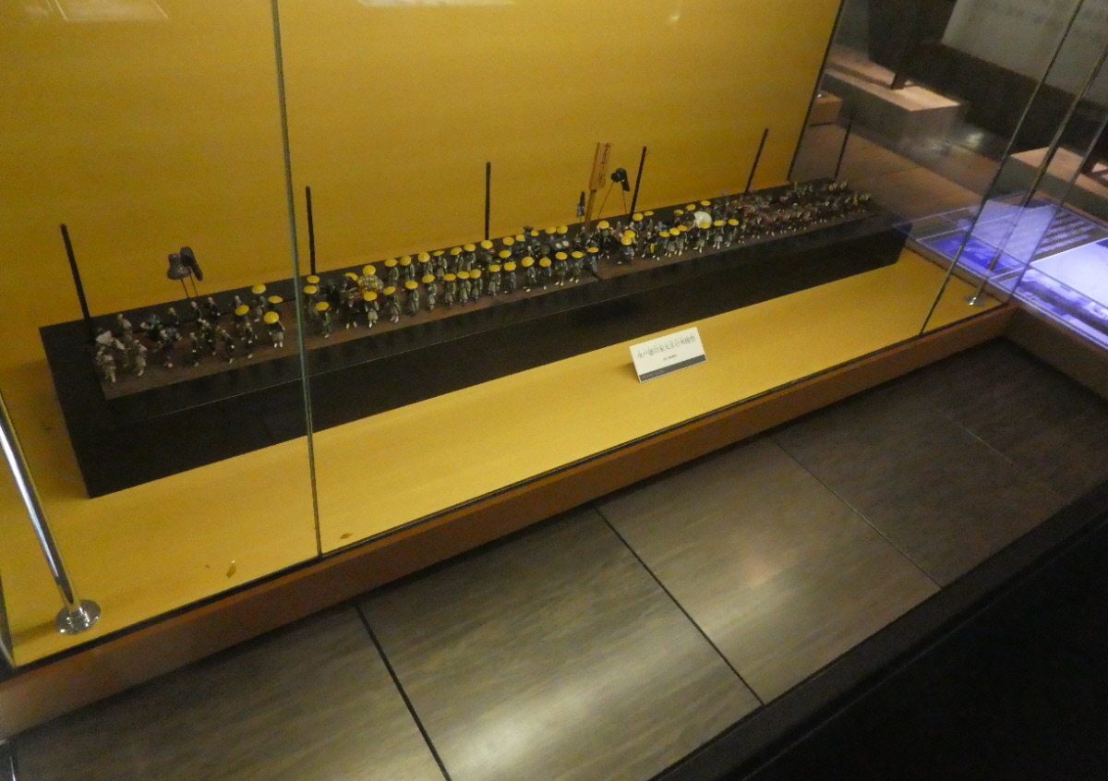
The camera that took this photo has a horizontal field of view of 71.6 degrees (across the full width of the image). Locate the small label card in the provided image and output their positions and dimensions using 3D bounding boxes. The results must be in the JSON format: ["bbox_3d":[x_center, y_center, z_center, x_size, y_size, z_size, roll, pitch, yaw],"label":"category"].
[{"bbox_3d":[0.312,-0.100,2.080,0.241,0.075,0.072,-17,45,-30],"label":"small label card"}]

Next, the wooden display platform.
[{"bbox_3d":[0.067,-0.296,2.213,2.584,0.158,0.390,-17,45,-30],"label":"wooden display platform"}]

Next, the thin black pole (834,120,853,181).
[{"bbox_3d":[1.012,-0.821,2.715,0.010,0.275,0.010,-23,48,-24],"label":"thin black pole"}]

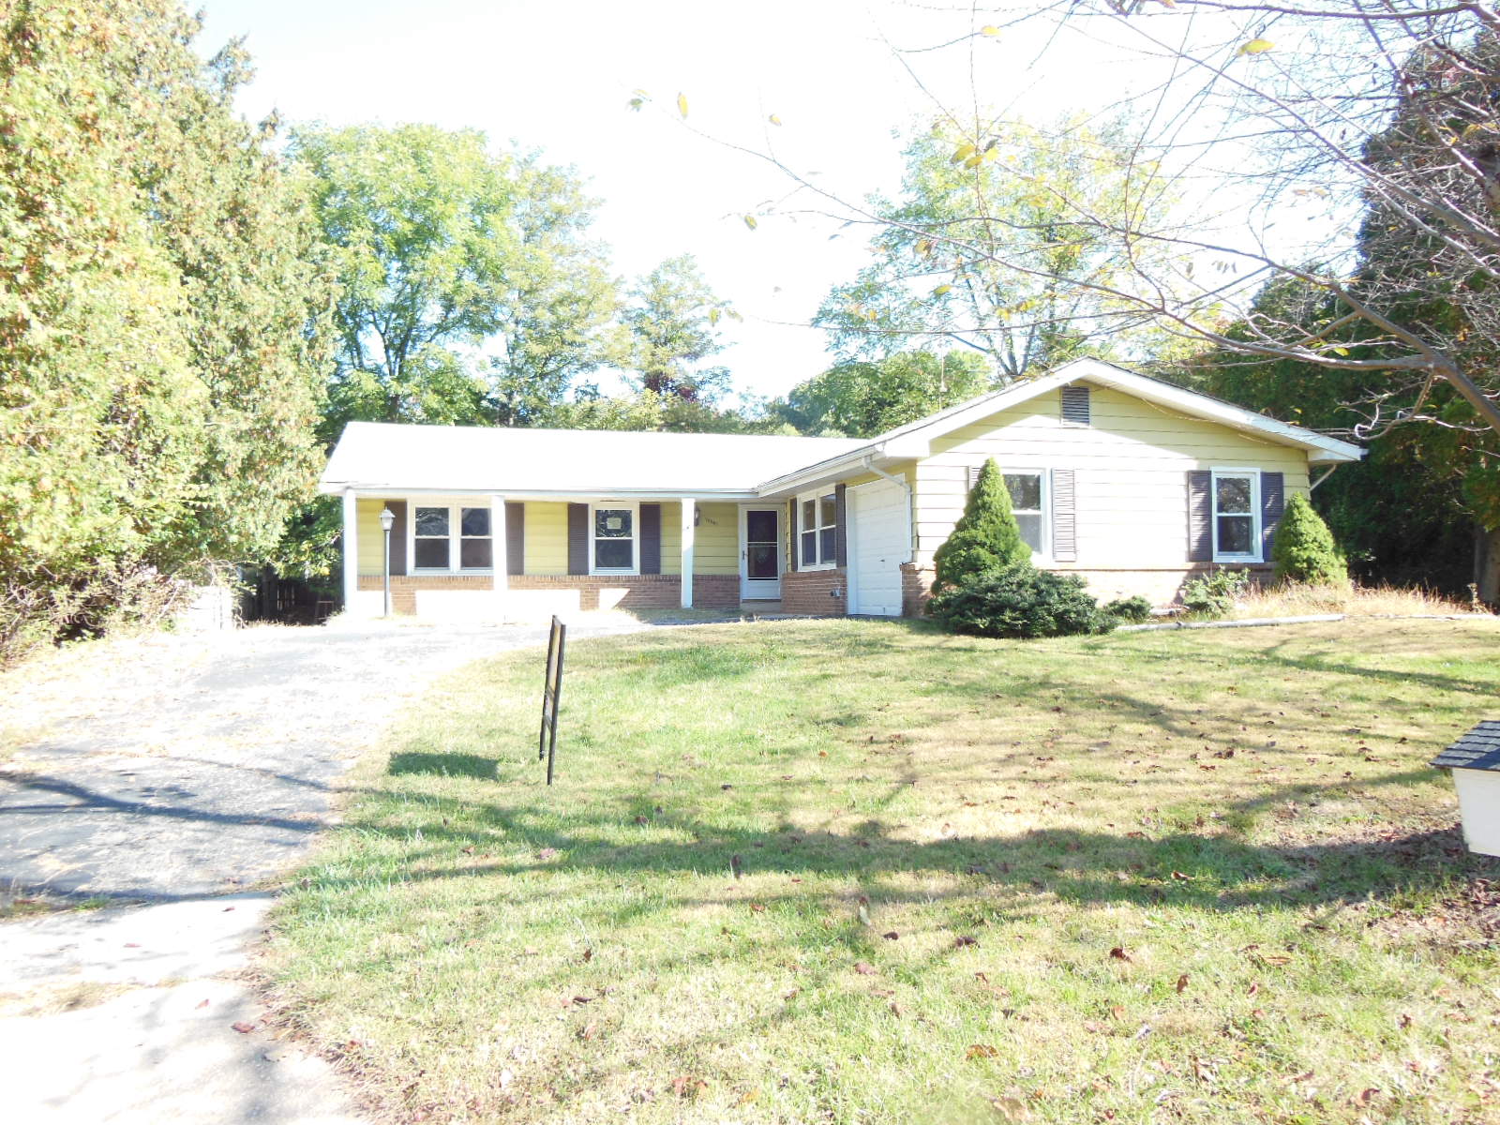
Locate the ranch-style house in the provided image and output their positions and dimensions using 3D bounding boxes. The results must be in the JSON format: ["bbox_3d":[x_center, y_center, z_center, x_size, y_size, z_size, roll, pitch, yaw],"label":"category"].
[{"bbox_3d":[0.155,-1.232,24.200,18.000,4.670,15.450,0,-2,-16],"label":"ranch-style house"}]

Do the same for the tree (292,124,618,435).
[{"bbox_3d":[-11.601,-7.807,42.708,12.930,19.240,12.030,-1,-2,0],"label":"tree"}]

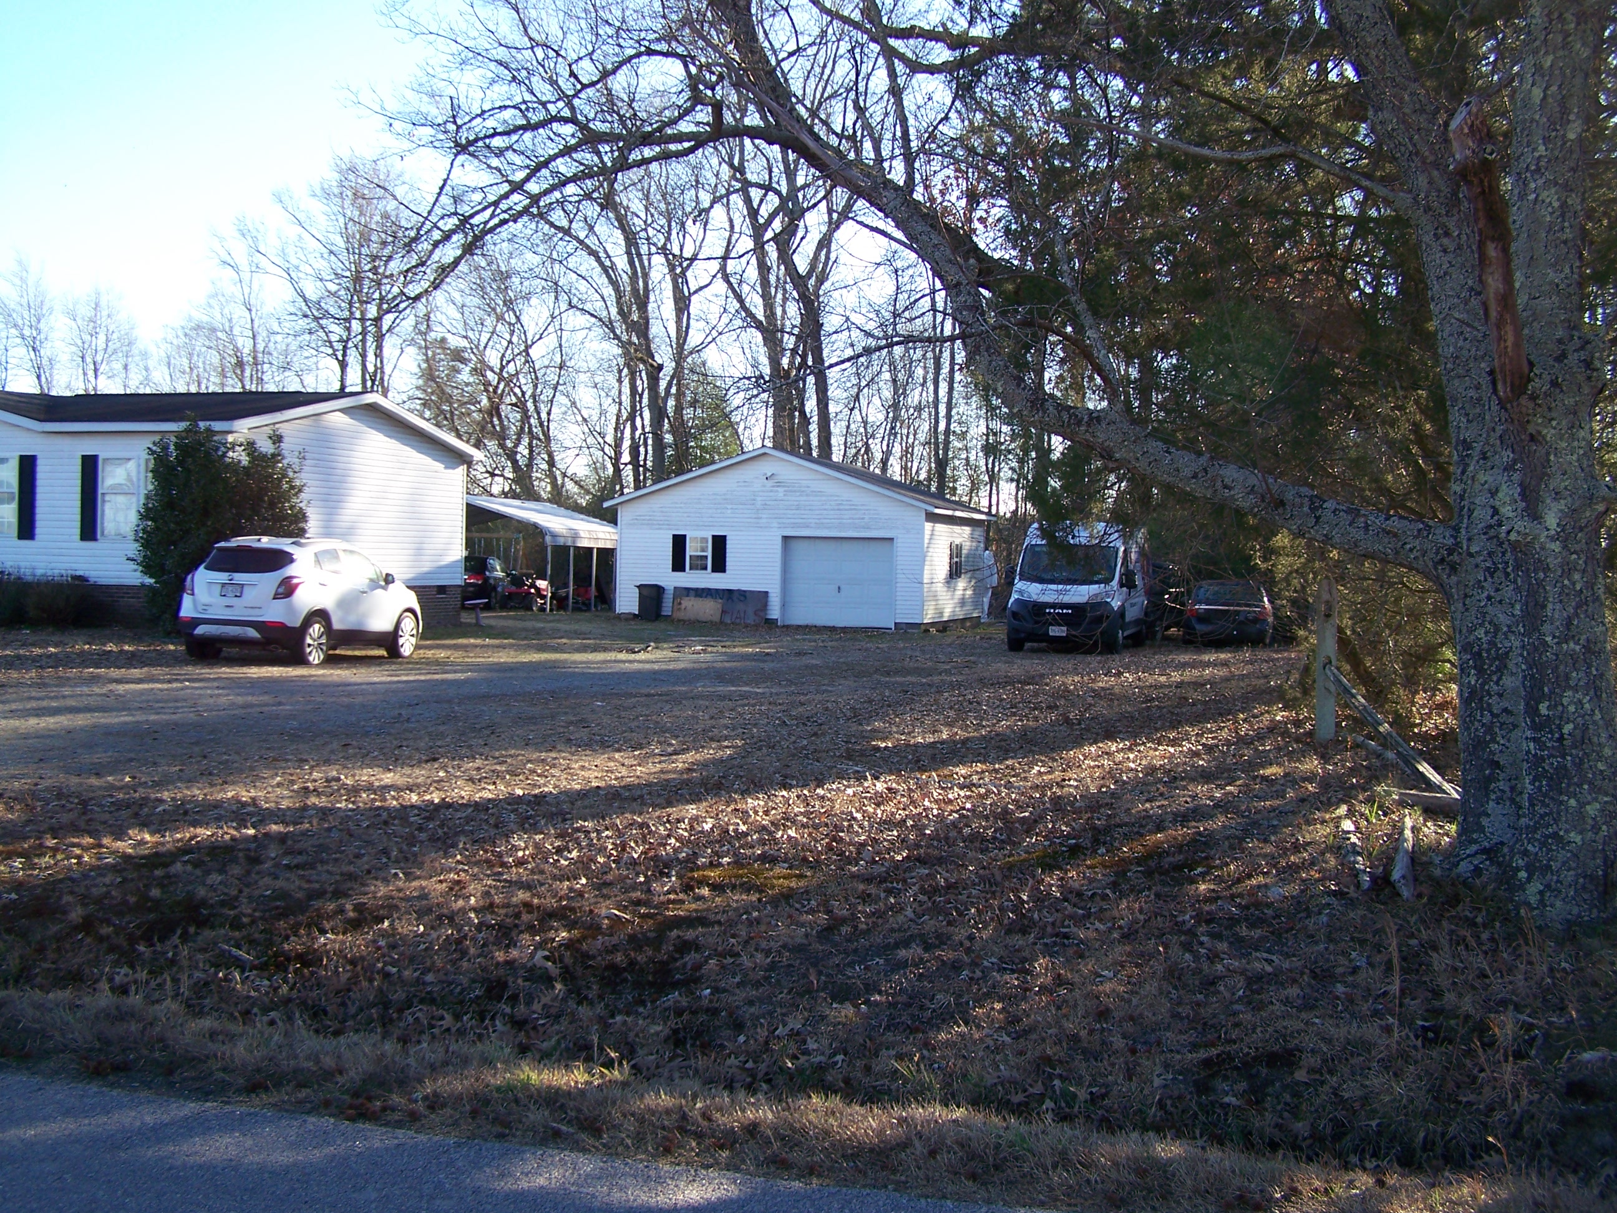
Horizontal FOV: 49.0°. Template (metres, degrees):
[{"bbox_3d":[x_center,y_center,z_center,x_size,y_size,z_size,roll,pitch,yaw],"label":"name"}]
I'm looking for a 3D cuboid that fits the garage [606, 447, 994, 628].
[{"bbox_3d":[0.015,-1.649,44.421,8.080,4.150,7.000,2,2,17],"label":"garage"}]

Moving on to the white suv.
[{"bbox_3d":[-6.995,-0.082,24.911,1.800,1.660,4.280,2,2,14],"label":"white suv"}]

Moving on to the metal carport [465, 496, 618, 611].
[{"bbox_3d":[-8.004,-1.377,45.878,5.460,2.830,6.000,2,2,16],"label":"metal carport"}]

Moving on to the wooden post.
[{"bbox_3d":[4.406,0.457,15.100,0.165,1.400,0.140,1,2,0],"label":"wooden post"}]

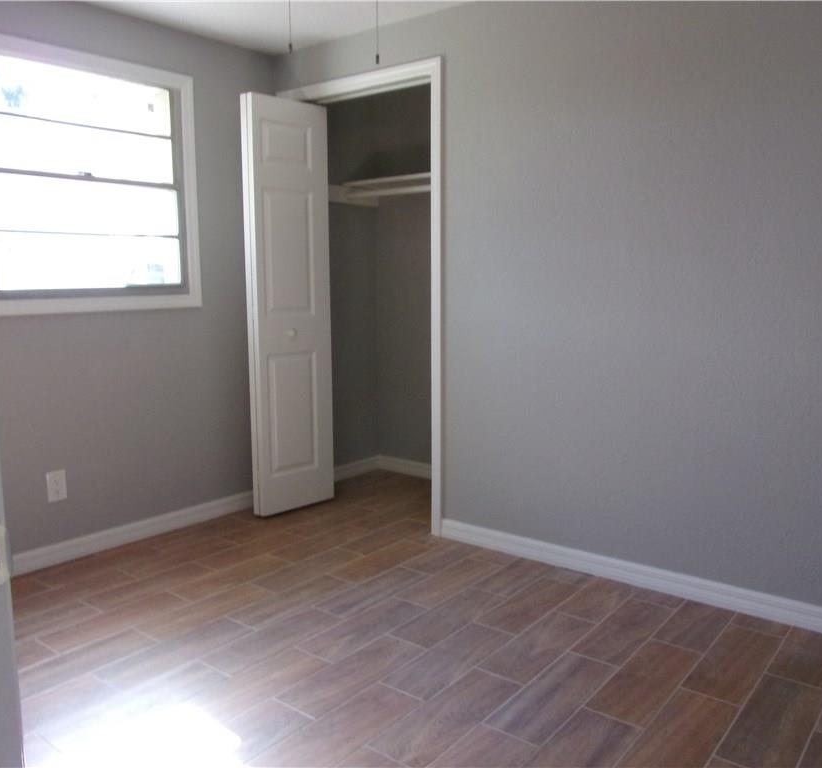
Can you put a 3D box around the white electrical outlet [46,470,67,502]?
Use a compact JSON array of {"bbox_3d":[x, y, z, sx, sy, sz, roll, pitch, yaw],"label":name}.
[{"bbox_3d":[-1.462,0.421,2.931,0.010,0.119,0.074,6,10,39],"label":"white electrical outlet"}]

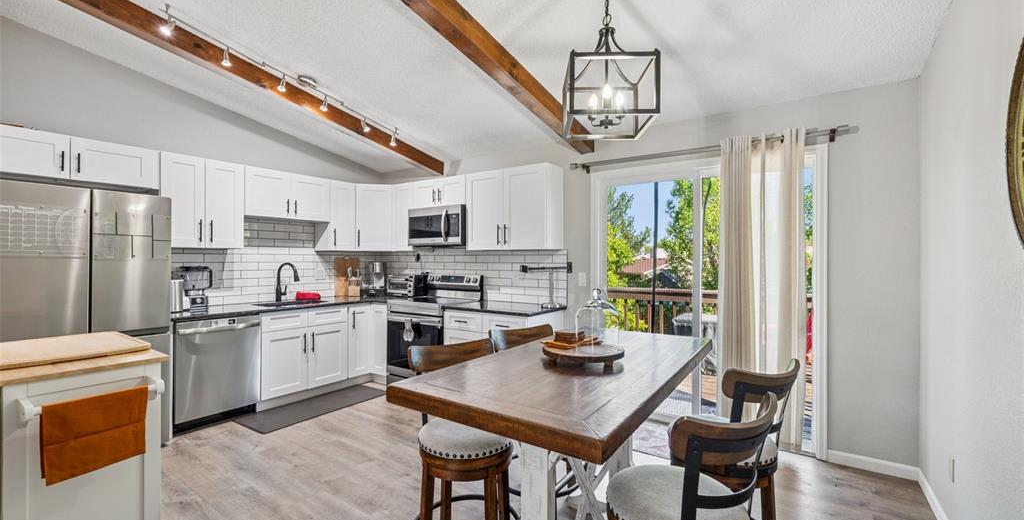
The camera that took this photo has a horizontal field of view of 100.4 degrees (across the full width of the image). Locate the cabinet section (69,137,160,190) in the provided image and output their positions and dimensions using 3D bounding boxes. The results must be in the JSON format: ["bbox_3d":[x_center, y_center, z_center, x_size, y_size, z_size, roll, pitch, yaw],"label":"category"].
[{"bbox_3d":[-3.059,-0.708,3.265,0.315,0.298,0.494,0,0,35],"label":"cabinet section"}]

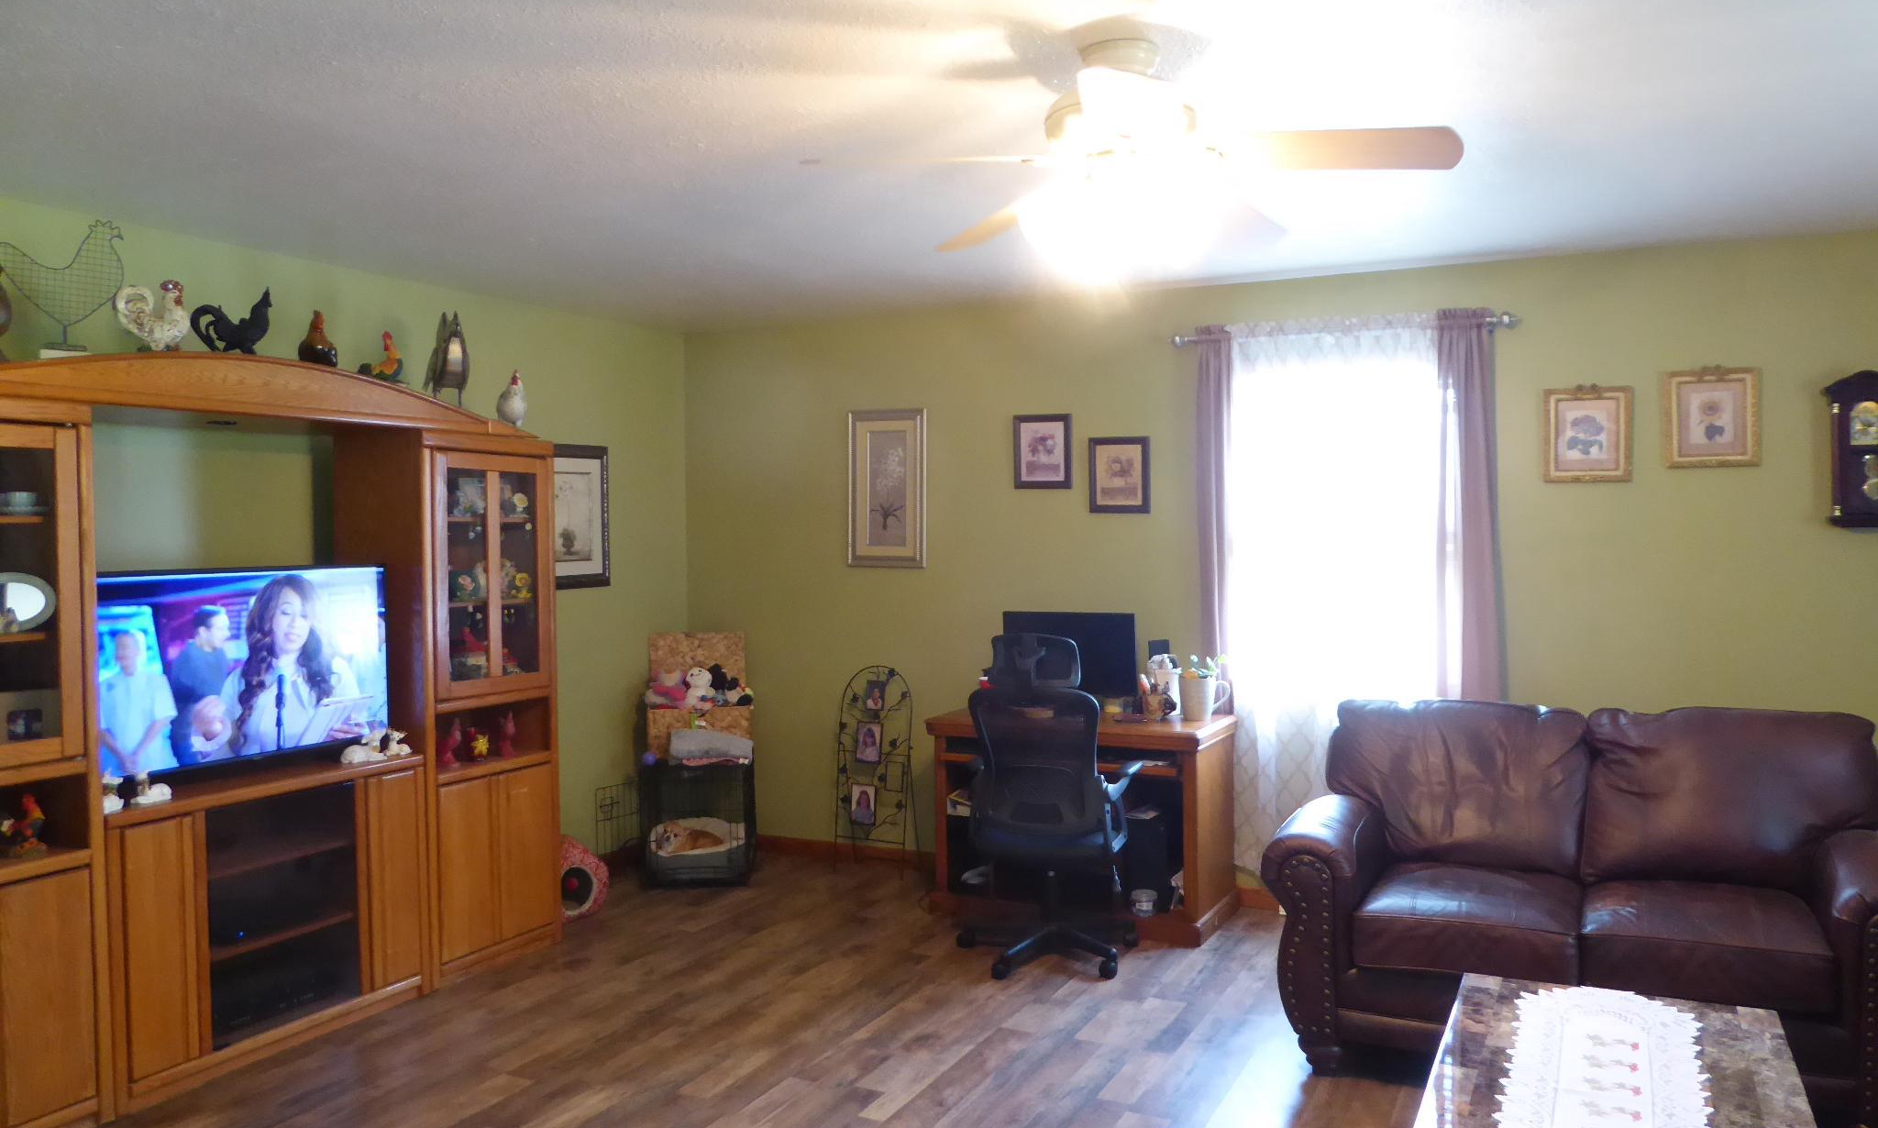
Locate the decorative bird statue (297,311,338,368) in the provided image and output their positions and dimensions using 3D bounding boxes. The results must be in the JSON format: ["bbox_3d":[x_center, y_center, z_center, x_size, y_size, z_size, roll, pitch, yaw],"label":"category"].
[{"bbox_3d":[-1.892,-0.682,3.972,0.125,0.170,0.108,0,2,24],"label":"decorative bird statue"}]

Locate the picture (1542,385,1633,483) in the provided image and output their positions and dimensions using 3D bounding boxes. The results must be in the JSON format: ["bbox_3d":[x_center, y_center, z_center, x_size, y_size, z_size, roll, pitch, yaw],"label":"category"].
[{"bbox_3d":[2.222,-0.442,4.461,0.273,0.330,0.030,0,2,27],"label":"picture"}]

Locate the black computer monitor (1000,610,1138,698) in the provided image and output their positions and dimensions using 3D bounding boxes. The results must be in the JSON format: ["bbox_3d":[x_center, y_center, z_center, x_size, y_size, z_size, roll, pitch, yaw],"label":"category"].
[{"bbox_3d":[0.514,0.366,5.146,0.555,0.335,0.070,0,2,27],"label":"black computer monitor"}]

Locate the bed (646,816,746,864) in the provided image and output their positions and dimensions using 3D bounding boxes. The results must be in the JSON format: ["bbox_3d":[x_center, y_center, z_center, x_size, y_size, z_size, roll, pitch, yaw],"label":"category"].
[{"bbox_3d":[-1.067,1.246,5.769,0.410,0.180,0.460,-1,2,-1],"label":"bed"}]

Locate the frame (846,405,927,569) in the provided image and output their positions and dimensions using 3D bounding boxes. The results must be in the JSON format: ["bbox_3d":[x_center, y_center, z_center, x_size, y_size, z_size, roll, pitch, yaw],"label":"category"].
[{"bbox_3d":[-0.236,-0.332,5.752,0.385,0.695,0.030,0,2,27],"label":"frame"}]

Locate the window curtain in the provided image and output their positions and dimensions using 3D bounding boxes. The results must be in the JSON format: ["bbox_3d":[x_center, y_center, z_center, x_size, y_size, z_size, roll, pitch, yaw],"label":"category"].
[{"bbox_3d":[1.477,0.130,4.791,1.083,2.050,0.120,0,2,27],"label":"window curtain"}]

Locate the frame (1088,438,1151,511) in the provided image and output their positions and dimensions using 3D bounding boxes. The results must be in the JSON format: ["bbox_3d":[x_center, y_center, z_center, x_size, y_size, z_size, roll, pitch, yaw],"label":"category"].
[{"bbox_3d":[0.727,-0.357,5.236,0.261,0.307,0.024,0,2,27],"label":"frame"}]

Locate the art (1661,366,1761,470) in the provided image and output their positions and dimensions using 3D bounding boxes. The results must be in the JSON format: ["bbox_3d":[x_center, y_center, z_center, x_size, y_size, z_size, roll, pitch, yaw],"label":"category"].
[{"bbox_3d":[2.577,-0.490,4.339,0.275,0.335,0.030,0,2,27],"label":"art"}]

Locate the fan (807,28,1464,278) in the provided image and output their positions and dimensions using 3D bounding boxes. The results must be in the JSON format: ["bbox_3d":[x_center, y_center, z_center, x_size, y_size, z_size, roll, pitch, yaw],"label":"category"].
[{"bbox_3d":[0.380,-0.794,2.572,1.240,0.434,1.260,0,2,21],"label":"fan"}]

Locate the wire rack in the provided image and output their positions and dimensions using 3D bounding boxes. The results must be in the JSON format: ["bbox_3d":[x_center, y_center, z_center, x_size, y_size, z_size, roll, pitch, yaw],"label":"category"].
[{"bbox_3d":[-0.277,0.893,5.692,0.360,0.903,0.200,0,2,27],"label":"wire rack"}]

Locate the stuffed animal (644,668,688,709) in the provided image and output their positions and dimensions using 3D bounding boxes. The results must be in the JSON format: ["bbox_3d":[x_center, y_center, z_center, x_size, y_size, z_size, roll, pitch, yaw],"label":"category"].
[{"bbox_3d":[-1.210,0.552,5.760,0.190,0.185,0.150,-1,2,-1],"label":"stuffed animal"}]

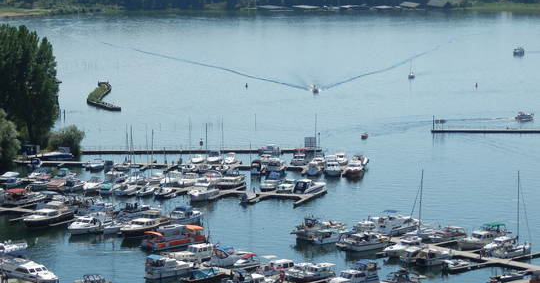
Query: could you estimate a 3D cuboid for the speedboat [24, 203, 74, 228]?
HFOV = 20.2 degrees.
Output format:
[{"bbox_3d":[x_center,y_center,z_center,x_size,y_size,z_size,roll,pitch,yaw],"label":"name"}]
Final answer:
[{"bbox_3d":[-41.385,13.965,281.937,3.500,2.800,11.200,4,8,32],"label":"speedboat"}]

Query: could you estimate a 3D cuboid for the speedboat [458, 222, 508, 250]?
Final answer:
[{"bbox_3d":[41.580,18.530,298.270,11.670,4.330,3.530,-6,9,-40],"label":"speedboat"}]

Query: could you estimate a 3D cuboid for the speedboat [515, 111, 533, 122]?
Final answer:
[{"bbox_3d":[87.240,-8.570,518.230,6.780,2.880,2.710,0,7,3],"label":"speedboat"}]

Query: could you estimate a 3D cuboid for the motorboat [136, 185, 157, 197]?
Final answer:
[{"bbox_3d":[-26.300,10.623,326.568,2.200,1.550,6.000,4,8,27],"label":"motorboat"}]

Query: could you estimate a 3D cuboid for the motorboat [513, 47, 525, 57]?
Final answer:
[{"bbox_3d":[124.400,-44.202,755.378,3.000,3.500,8.300,6,9,38],"label":"motorboat"}]

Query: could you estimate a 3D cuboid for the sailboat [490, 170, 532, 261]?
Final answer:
[{"bbox_3d":[41.570,12.236,258.227,9.900,14.040,3.270,-6,9,-41],"label":"sailboat"}]

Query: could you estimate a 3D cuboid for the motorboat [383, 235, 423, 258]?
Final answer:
[{"bbox_3d":[22.800,18.138,261.295,8.400,2.900,3.000,-6,9,-40],"label":"motorboat"}]

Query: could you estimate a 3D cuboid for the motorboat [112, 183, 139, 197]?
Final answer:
[{"bbox_3d":[-34.060,11.500,362.160,2.530,2.240,8.180,5,9,33],"label":"motorboat"}]

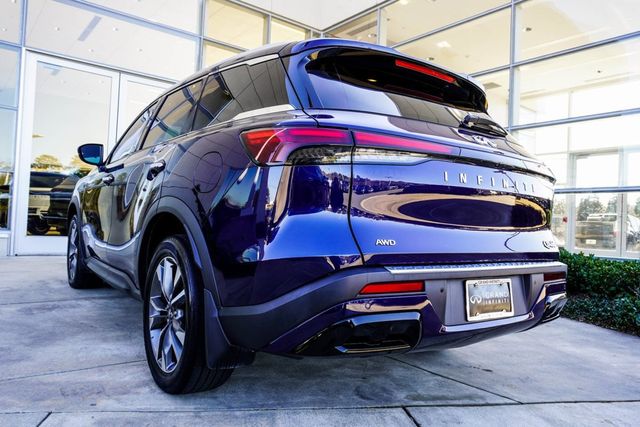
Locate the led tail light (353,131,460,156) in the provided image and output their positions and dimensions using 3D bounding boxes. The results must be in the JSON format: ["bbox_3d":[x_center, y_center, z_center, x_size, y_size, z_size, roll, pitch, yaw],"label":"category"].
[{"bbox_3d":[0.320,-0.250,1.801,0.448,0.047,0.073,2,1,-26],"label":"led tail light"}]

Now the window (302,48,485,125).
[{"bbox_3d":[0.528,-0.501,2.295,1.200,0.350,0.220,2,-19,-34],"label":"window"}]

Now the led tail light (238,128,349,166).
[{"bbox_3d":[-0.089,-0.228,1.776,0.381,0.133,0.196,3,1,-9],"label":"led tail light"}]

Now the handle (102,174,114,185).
[{"bbox_3d":[-1.444,-0.233,3.422,0.055,0.055,0.230,2,1,-34],"label":"handle"}]

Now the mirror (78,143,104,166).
[{"bbox_3d":[-1.776,-0.454,3.875,0.210,0.175,0.140,2,1,-26],"label":"mirror"}]

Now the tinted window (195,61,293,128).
[{"bbox_3d":[-0.376,-0.560,2.274,0.100,0.335,0.870,18,-9,-40],"label":"tinted window"}]

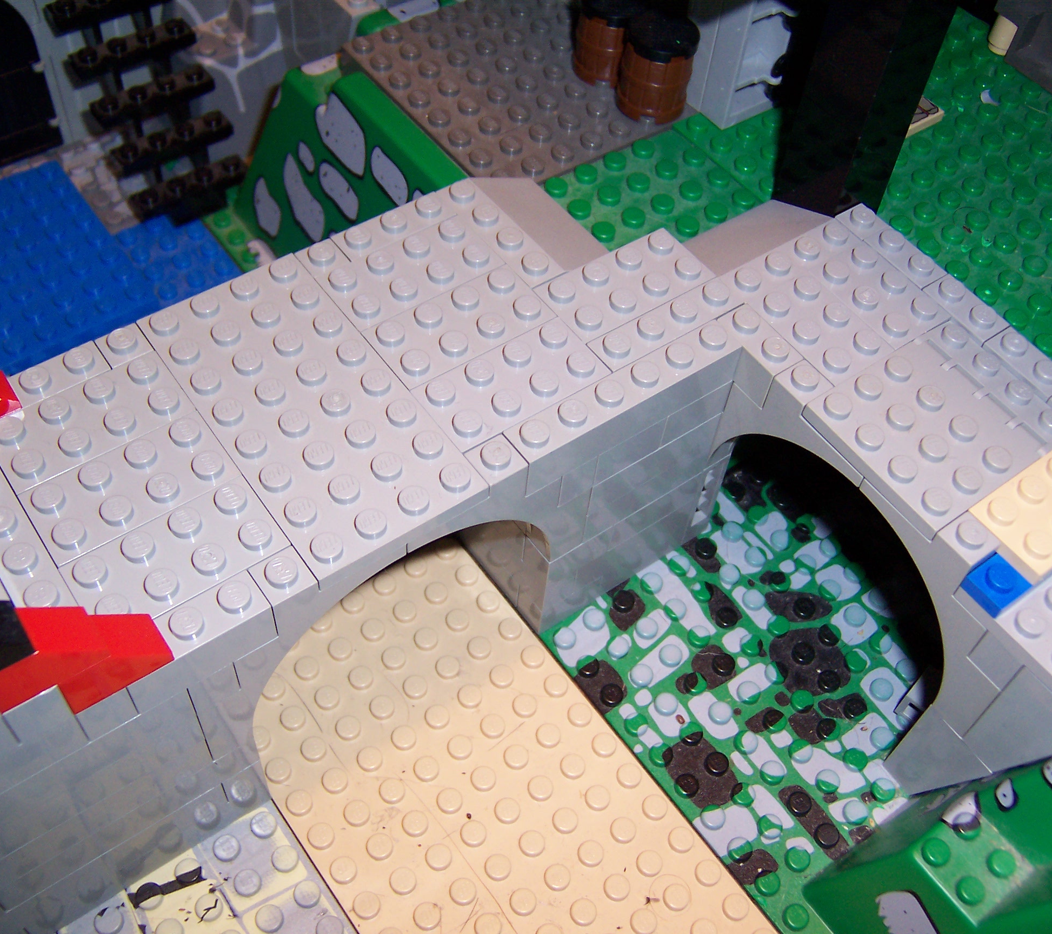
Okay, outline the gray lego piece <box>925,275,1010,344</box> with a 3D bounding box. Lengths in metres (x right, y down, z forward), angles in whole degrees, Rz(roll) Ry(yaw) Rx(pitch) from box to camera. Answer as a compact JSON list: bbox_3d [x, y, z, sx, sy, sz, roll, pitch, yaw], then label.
[{"bbox_3d":[0.083,-0.028,0.227,0.008,0.009,0.016,-29,61,-23],"label":"gray lego piece"}]

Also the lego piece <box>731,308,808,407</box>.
[{"bbox_3d":[0.042,-0.021,0.219,0.008,0.011,0.016,-29,61,-23],"label":"lego piece"}]

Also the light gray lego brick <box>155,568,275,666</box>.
[{"bbox_3d":[-0.047,0.024,0.179,0.016,0.011,0.008,-29,61,-23],"label":"light gray lego brick"}]

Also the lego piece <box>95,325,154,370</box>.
[{"bbox_3d":[-0.070,-0.019,0.208,0.008,0.010,0.008,-29,61,-23],"label":"lego piece"}]

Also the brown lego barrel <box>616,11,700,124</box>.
[{"bbox_3d":[0.029,-0.088,0.262,0.016,0.019,0.016,2,54,-3],"label":"brown lego barrel"}]

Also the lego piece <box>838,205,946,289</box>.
[{"bbox_3d":[0.071,-0.042,0.236,0.008,0.009,0.024,-29,61,-23],"label":"lego piece"}]

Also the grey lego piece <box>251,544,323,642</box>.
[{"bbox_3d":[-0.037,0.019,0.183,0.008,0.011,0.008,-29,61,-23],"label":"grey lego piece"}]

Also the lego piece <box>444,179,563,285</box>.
[{"bbox_3d":[-0.005,-0.043,0.230,0.008,0.010,0.032,-29,61,-23],"label":"lego piece"}]

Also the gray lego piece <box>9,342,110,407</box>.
[{"bbox_3d":[-0.079,-0.013,0.203,0.016,0.011,0.008,-29,61,-23],"label":"gray lego piece"}]

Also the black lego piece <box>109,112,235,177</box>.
[{"bbox_3d":[-0.091,-0.084,0.308,0.032,0.005,0.009,-29,61,-23],"label":"black lego piece"}]

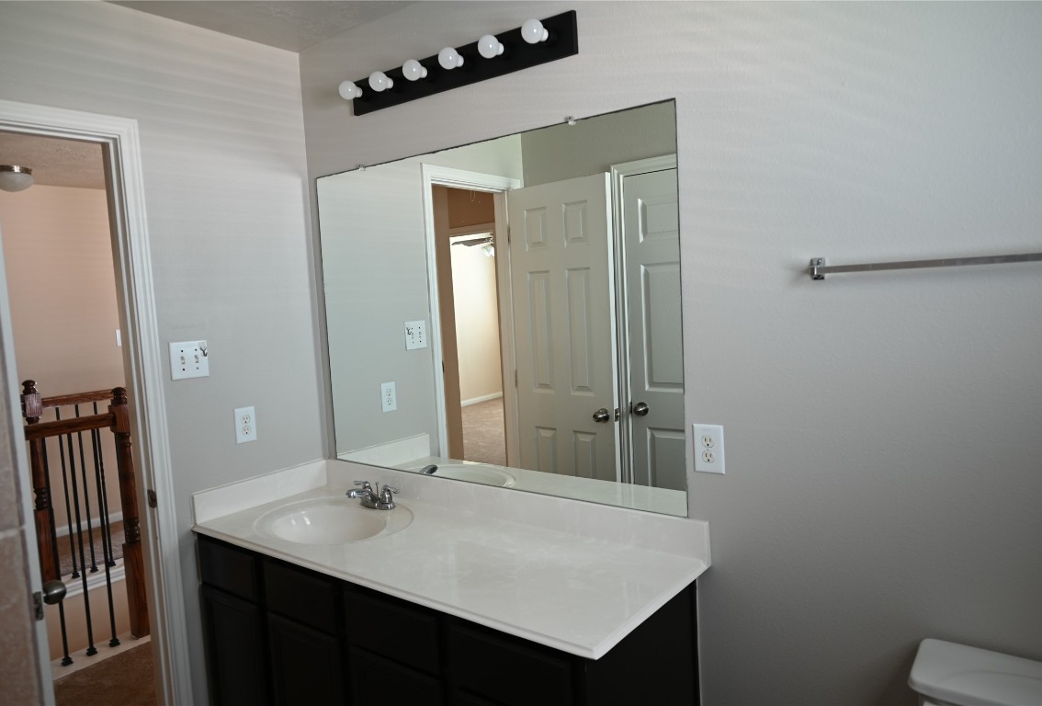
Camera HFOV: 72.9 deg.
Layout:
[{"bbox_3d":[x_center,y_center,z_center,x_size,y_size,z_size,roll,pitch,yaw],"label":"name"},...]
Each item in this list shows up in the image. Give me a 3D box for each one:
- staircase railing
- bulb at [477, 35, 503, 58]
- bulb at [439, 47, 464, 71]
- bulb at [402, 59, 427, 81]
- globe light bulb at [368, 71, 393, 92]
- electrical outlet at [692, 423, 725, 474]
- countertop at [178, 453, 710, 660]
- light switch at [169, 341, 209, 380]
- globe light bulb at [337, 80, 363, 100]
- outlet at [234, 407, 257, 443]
[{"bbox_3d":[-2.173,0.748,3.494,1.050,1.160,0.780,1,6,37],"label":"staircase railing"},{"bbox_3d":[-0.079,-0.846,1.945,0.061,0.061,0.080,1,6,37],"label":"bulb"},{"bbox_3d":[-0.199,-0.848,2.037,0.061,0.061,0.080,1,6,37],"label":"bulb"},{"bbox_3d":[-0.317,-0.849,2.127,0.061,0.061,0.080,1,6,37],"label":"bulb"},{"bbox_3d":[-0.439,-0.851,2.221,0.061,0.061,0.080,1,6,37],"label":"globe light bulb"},{"bbox_3d":[0.479,0.244,1.792,0.078,0.122,0.008,1,6,37],"label":"electrical outlet"},{"bbox_3d":[-0.303,0.511,2.077,1.567,0.116,0.561,1,6,37],"label":"countertop"},{"bbox_3d":[-1.089,0.024,2.319,0.013,0.122,0.124,1,6,37],"label":"light switch"},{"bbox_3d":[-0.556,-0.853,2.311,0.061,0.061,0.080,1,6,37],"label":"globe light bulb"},{"bbox_3d":[-0.969,0.253,2.483,0.008,0.122,0.078,1,6,37],"label":"outlet"}]

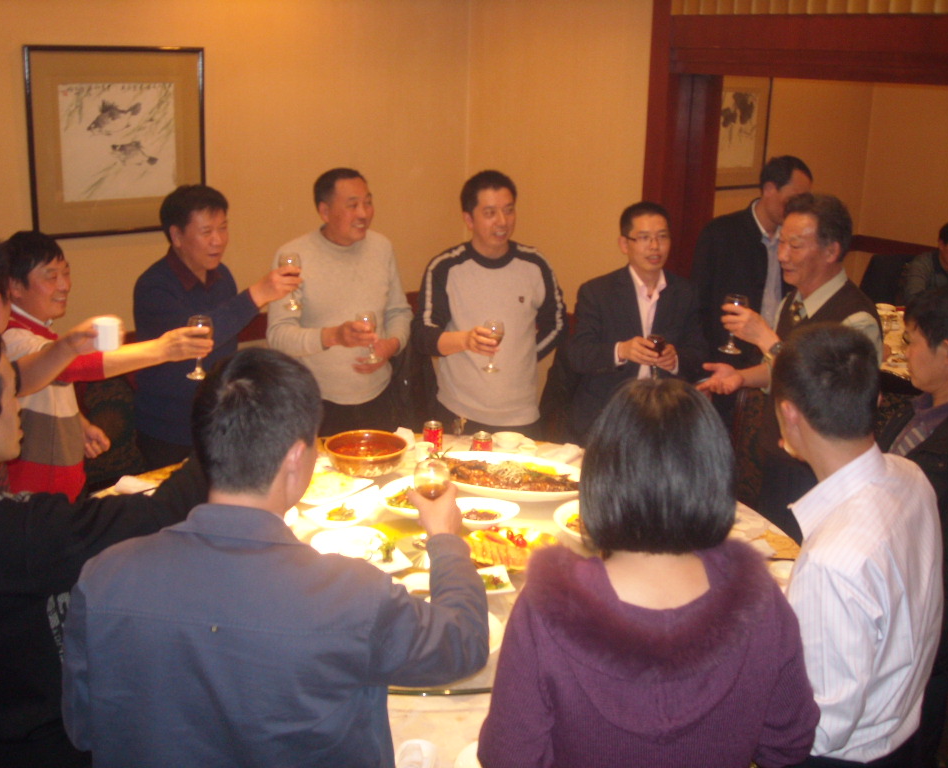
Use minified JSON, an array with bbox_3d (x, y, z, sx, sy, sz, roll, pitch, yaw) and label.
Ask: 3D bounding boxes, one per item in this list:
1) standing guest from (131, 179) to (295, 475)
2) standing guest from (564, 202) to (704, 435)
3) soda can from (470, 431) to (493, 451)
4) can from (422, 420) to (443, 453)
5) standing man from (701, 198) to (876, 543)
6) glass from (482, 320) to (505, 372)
[{"bbox_3d":[-0.812,0.183,3.484,0.470,1.654,0.540,-15,23,-40],"label":"standing guest"},{"bbox_3d":[0.560,0.141,3.779,0.490,1.588,0.420,0,18,-1],"label":"standing guest"},{"bbox_3d":[0.028,0.227,3.438,0.066,0.120,0.066,1,18,0],"label":"soda can"},{"bbox_3d":[-0.139,0.195,3.518,0.066,0.120,0.066,1,18,0],"label":"can"},{"bbox_3d":[0.896,0.279,3.171,0.510,1.703,0.480,-8,19,-24],"label":"standing man"},{"bbox_3d":[0.058,-0.120,3.270,0.066,0.170,0.066,1,18,0],"label":"glass"}]

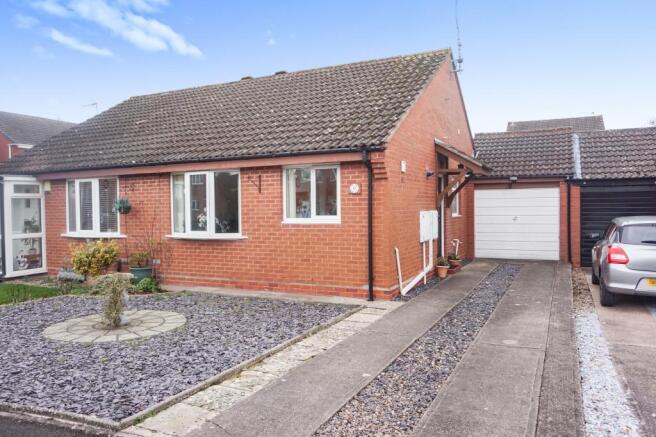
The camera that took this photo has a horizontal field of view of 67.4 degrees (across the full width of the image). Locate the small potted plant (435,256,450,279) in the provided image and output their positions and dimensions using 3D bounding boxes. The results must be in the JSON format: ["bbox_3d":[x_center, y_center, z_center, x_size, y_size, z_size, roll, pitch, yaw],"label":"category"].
[{"bbox_3d":[2.499,1.062,10.659,0.310,0.460,0.310,0,1,25],"label":"small potted plant"}]

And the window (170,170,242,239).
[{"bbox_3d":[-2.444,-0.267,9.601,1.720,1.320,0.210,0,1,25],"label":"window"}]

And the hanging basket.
[{"bbox_3d":[-4.269,-0.270,10.216,0.390,0.370,0.370,0,1,25],"label":"hanging basket"}]

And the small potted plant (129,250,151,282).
[{"bbox_3d":[-3.815,1.013,10.008,0.470,0.690,0.450,0,1,25],"label":"small potted plant"}]

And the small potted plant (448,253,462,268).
[{"bbox_3d":[2.988,0.982,11.500,0.310,0.340,0.310,0,1,25],"label":"small potted plant"}]

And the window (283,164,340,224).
[{"bbox_3d":[-0.283,-0.412,8.680,1.140,1.030,0.120,0,1,25],"label":"window"}]

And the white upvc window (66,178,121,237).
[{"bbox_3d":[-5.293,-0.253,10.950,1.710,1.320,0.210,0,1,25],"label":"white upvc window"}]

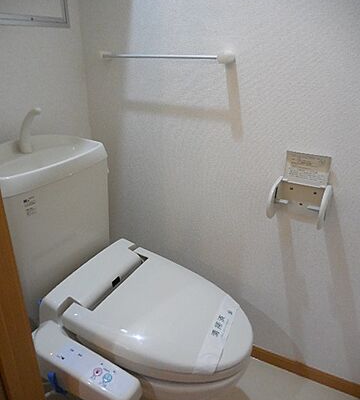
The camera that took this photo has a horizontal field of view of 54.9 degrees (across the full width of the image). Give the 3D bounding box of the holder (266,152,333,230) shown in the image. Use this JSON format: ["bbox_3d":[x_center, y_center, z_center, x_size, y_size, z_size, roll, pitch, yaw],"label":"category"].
[{"bbox_3d":[0.330,-0.031,0.939,0.148,0.169,0.090,12,27,22],"label":"holder"}]

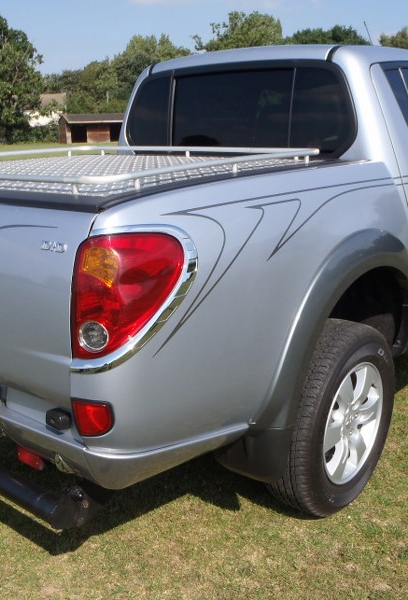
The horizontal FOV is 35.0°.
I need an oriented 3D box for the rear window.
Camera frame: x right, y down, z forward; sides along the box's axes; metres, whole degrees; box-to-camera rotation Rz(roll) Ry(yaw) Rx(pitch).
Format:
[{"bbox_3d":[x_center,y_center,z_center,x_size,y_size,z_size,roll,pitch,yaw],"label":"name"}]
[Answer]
[{"bbox_3d":[0.116,-0.838,2.952,1.290,0.400,0.080,10,10,39],"label":"rear window"}]

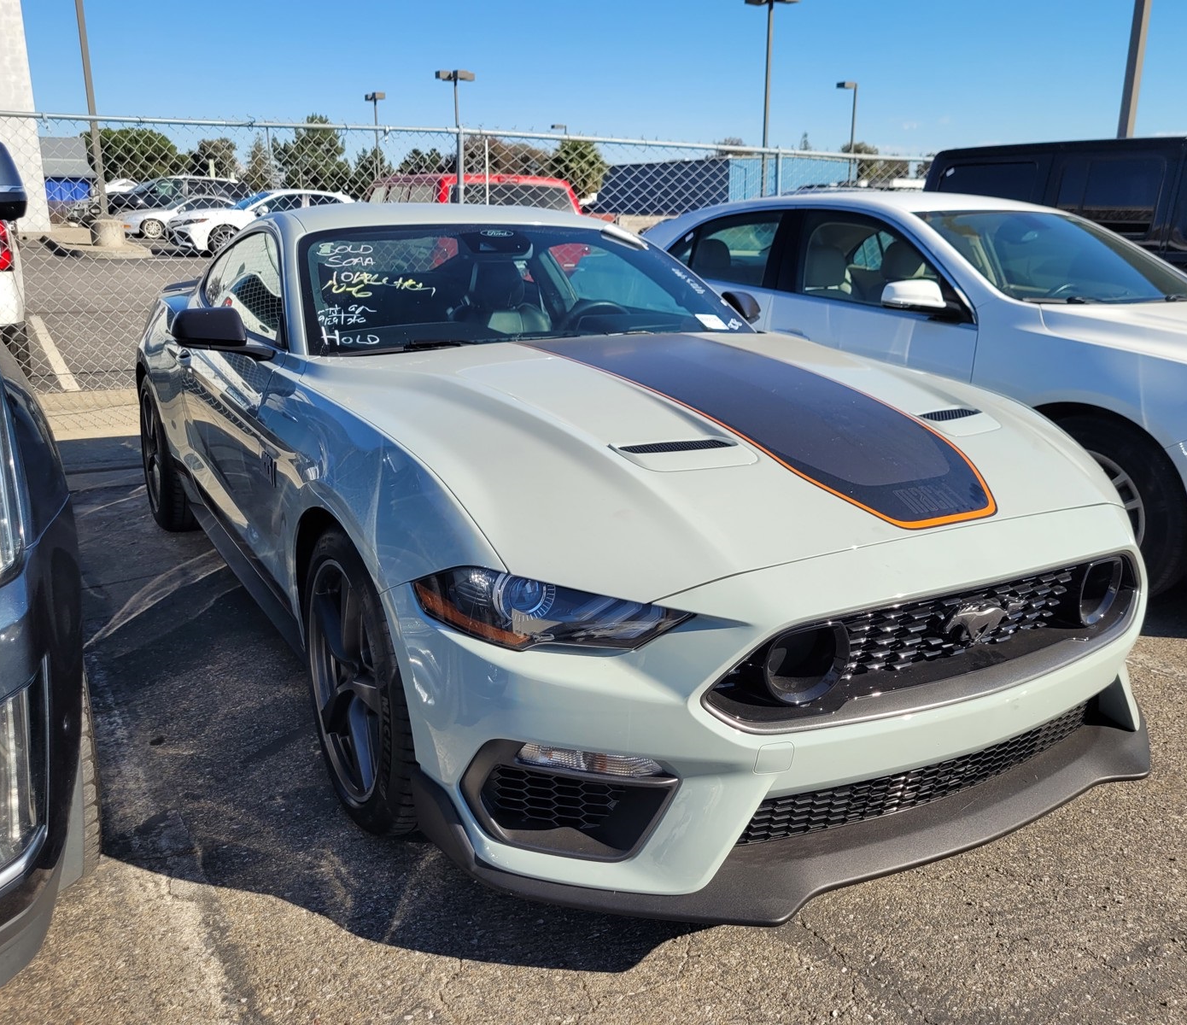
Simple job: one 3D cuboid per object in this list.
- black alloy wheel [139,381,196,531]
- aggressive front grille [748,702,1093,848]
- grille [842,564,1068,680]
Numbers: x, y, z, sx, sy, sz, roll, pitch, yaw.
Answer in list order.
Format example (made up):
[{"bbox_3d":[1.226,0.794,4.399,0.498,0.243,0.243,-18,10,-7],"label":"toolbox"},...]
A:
[{"bbox_3d":[-1.805,-0.270,4.506,0.290,0.695,0.695,-8,17,-29],"label":"black alloy wheel"},{"bbox_3d":[0.672,0.476,1.925,0.920,0.110,0.100,-8,17,-29],"label":"aggressive front grille"},{"bbox_3d":[0.680,0.186,1.837,0.600,0.118,0.080,-8,17,-29],"label":"grille"}]

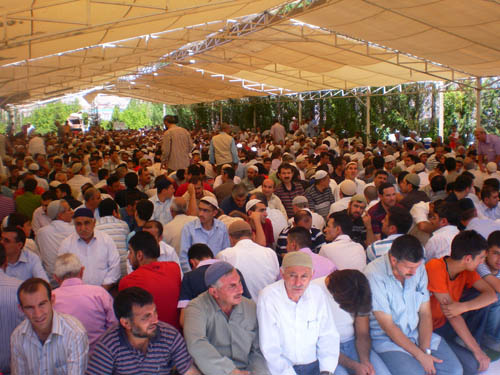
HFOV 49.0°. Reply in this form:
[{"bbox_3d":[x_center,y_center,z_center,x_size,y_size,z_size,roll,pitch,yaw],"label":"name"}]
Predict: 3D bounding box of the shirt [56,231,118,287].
[{"bbox_3d":[-1.243,0.604,4.250,0.520,0.540,0.320,-1,7,-11],"label":"shirt"}]

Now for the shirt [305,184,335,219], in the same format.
[{"bbox_3d":[0.854,0.247,6.735,0.420,0.560,0.280,-3,7,-11],"label":"shirt"}]

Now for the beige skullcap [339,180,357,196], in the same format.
[{"bbox_3d":[1.089,0.011,6.100,0.175,0.120,0.190,1,27,5],"label":"beige skullcap"}]

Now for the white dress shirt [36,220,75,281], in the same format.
[{"bbox_3d":[-1.631,0.551,4.650,0.480,0.560,0.320,6,9,40],"label":"white dress shirt"}]

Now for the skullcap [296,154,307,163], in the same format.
[{"bbox_3d":[0.938,-0.519,10.000,0.190,0.100,0.170,-10,2,21],"label":"skullcap"}]

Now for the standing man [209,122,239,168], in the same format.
[{"bbox_3d":[-0.455,-0.370,10.004,0.530,1.600,0.380,-1,7,4],"label":"standing man"}]

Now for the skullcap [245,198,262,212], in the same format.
[{"bbox_3d":[0.032,0.162,4.950,0.180,0.100,0.170,-24,7,15],"label":"skullcap"}]

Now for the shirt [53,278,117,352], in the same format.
[{"bbox_3d":[-0.994,0.828,3.238,0.460,0.600,0.320,-2,7,-6],"label":"shirt"}]

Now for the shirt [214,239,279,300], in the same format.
[{"bbox_3d":[-0.004,0.589,3.850,0.480,0.560,0.300,-1,7,-9],"label":"shirt"}]

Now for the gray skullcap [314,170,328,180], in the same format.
[{"bbox_3d":[0.873,-0.146,6.700,0.180,0.100,0.170,-15,8,24],"label":"gray skullcap"}]

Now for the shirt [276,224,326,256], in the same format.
[{"bbox_3d":[0.448,0.604,4.719,0.490,0.580,0.340,-2,7,-5],"label":"shirt"}]

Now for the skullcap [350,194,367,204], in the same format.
[{"bbox_3d":[1.067,0.118,5.400,0.170,0.100,0.190,1,-1,5],"label":"skullcap"}]

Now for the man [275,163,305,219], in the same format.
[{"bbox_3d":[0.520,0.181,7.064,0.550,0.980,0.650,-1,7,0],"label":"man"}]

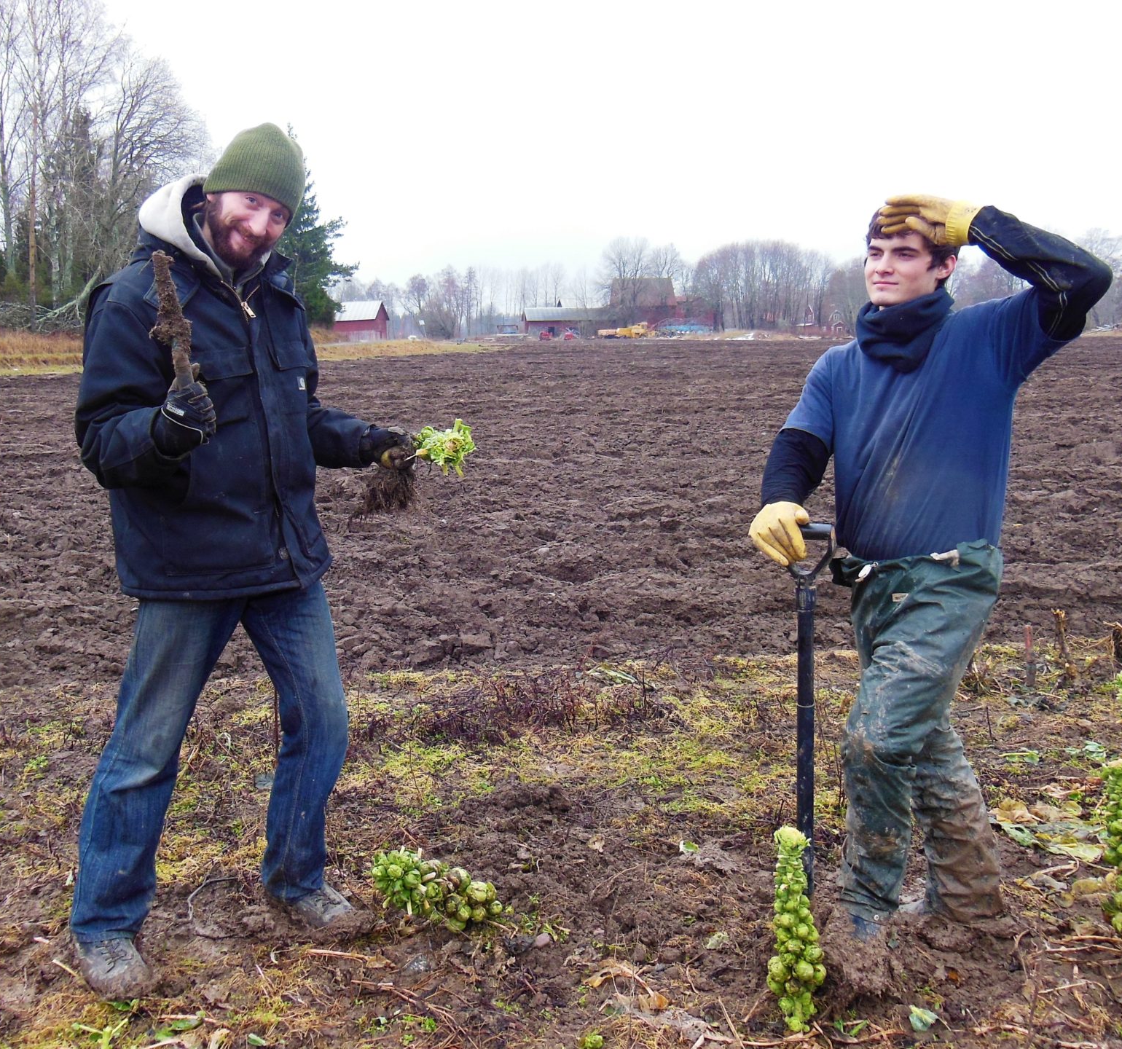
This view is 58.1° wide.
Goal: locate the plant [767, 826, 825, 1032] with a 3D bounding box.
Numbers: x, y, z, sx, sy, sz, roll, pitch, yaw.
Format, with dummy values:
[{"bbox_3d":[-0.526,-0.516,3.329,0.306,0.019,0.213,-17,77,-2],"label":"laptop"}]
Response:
[{"bbox_3d":[0.478,0.828,2.070,0.110,0.460,0.110,-2,10,15],"label":"plant"}]

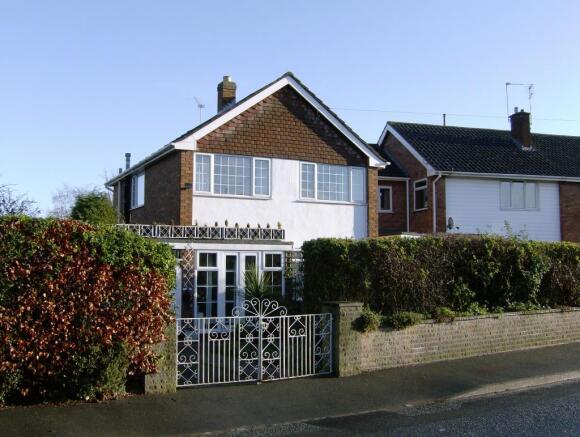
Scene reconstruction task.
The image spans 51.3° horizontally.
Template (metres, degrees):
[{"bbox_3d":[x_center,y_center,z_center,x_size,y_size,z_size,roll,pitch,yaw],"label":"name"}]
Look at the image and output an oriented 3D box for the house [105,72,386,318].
[{"bbox_3d":[-2.093,-0.456,21.072,7.480,7.830,9.600,2,-5,-27],"label":"house"}]

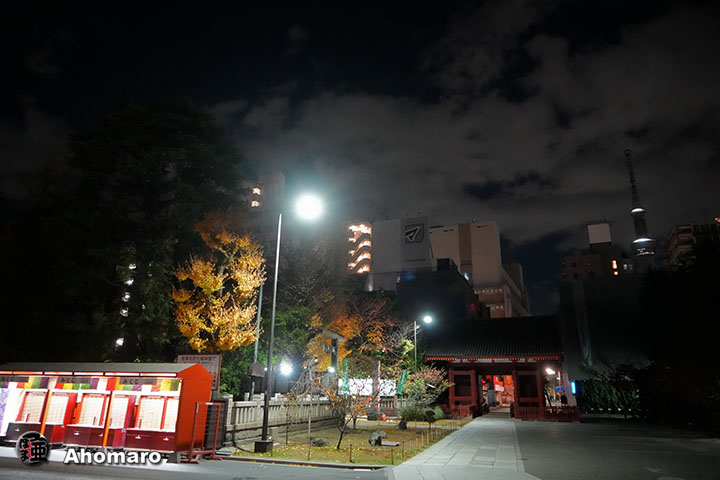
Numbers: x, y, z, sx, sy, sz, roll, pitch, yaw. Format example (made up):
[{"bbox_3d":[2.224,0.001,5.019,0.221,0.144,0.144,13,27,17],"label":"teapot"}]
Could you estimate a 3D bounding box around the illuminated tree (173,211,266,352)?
[{"bbox_3d":[-6.009,3.190,20.658,4.300,9.800,4.300,-5,-19,16],"label":"illuminated tree"}]

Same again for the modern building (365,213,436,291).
[{"bbox_3d":[11.078,16.159,108.645,15.000,40.000,16.000,-5,-19,16],"label":"modern building"}]

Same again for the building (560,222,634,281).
[{"bbox_3d":[53.697,17.376,106.073,14.500,37.000,14.000,-5,-19,16],"label":"building"}]

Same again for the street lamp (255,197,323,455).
[{"bbox_3d":[-2.317,2.477,15.596,1.500,8.100,0.500,-5,-19,16],"label":"street lamp"}]

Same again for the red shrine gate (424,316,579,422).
[{"bbox_3d":[11.387,10.812,41.198,11.200,8.400,8.200,-5,-19,16],"label":"red shrine gate"}]

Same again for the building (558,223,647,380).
[{"bbox_3d":[30.066,10.574,58.554,10.000,20.000,14.000,-5,-19,16],"label":"building"}]

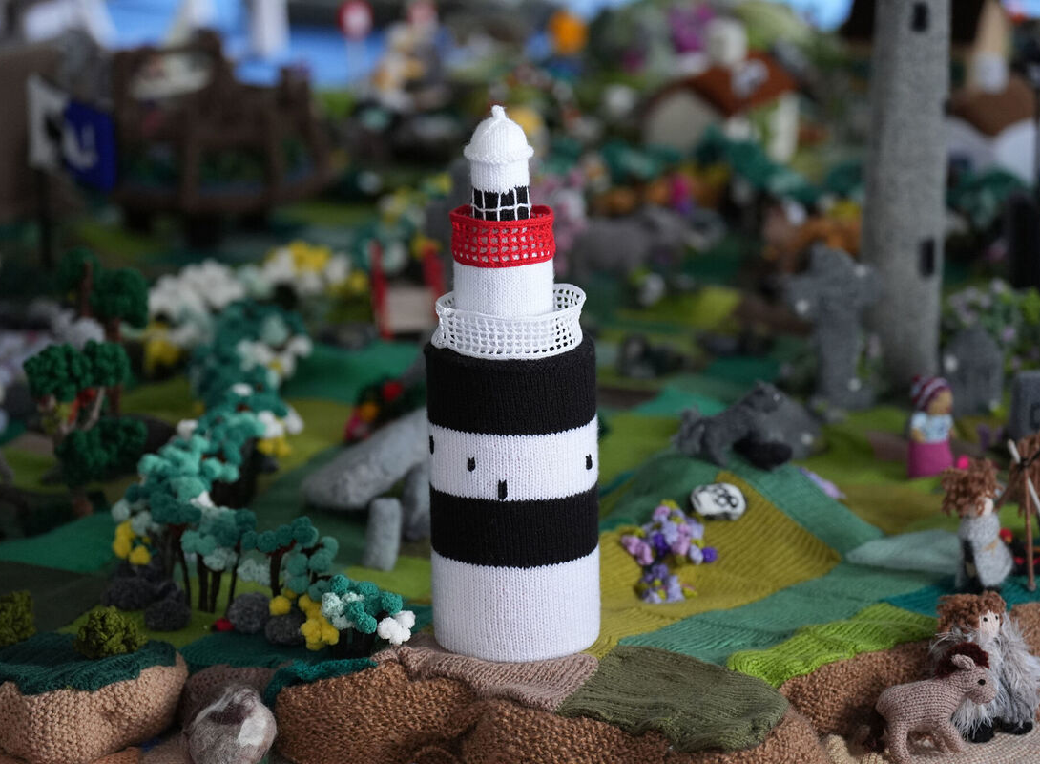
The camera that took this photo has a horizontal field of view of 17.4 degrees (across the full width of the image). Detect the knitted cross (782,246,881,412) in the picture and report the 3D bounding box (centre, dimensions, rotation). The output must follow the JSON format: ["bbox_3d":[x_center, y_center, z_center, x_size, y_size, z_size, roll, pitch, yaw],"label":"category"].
[{"bbox_3d":[0.277,-0.047,3.036,0.078,0.148,0.032,-2,14,-10],"label":"knitted cross"}]

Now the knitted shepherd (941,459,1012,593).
[{"bbox_3d":[0.338,0.106,2.516,0.048,0.093,0.055,4,14,15],"label":"knitted shepherd"}]

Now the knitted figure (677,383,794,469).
[{"bbox_3d":[0.173,0.036,2.740,0.090,0.066,0.042,2,14,10],"label":"knitted figure"}]

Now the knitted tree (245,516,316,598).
[{"bbox_3d":[-0.174,0.131,2.478,0.051,0.063,0.045,0,13,0],"label":"knitted tree"}]

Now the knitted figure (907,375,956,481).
[{"bbox_3d":[0.342,0.037,2.825,0.036,0.084,0.039,11,17,39],"label":"knitted figure"}]

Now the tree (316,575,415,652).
[{"bbox_3d":[-0.107,0.162,2.378,0.065,0.050,0.055,0,13,0],"label":"tree"}]

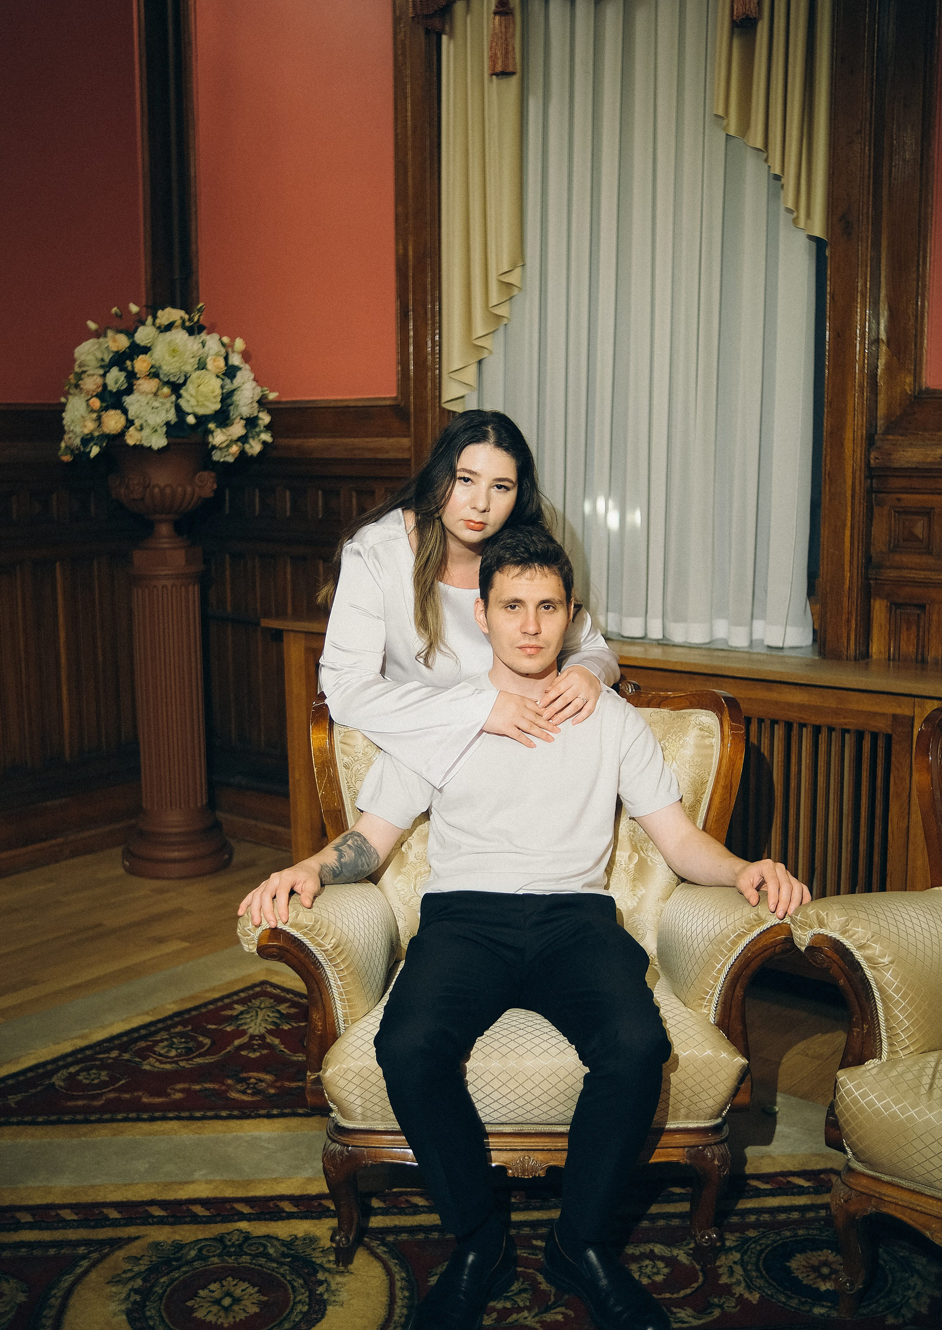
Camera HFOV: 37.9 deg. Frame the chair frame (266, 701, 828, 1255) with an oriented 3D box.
[{"bbox_3d":[0.114,0.534,2.725,0.970,0.940,0.830,0,8,2],"label":"chair frame"}]

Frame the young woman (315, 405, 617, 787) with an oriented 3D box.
[{"bbox_3d":[-0.009,0.234,2.883,0.620,1.490,0.750,-1,8,-5],"label":"young woman"}]

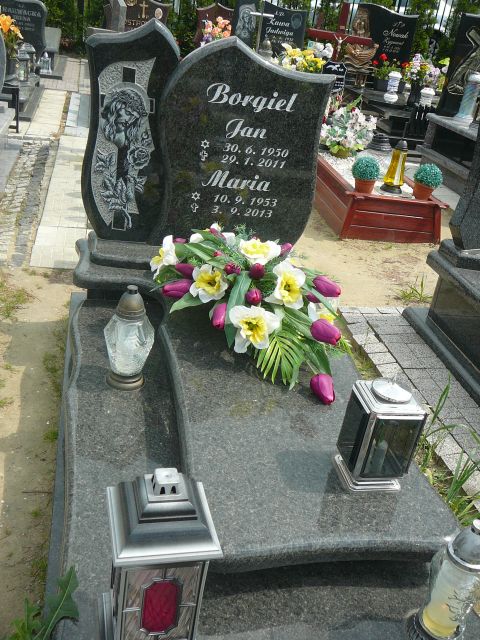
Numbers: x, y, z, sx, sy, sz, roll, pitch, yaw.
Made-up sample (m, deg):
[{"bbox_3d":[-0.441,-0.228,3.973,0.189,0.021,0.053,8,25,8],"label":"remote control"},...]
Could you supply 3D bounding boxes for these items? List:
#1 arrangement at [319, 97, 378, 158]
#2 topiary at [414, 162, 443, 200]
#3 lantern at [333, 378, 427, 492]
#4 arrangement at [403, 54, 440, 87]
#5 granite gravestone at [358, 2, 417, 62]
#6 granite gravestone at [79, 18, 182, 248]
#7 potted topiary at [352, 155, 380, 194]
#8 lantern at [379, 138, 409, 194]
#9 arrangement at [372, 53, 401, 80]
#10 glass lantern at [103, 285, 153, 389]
[{"bbox_3d":[0.875,-1.531,5.250,0.450,0.430,0.400,2,28,-13],"label":"arrangement"},{"bbox_3d":[1.260,-0.927,4.413,0.190,0.262,0.190,2,28,-13],"label":"topiary"},{"bbox_3d":[0.344,0.271,1.583,0.140,0.256,0.120,1,29,-16],"label":"lantern"},{"bbox_3d":[2.008,-2.760,7.159,0.420,0.360,0.340,2,28,-13],"label":"arrangement"},{"bbox_3d":[1.684,-3.311,7.713,0.820,0.770,0.120,2,28,-13],"label":"granite gravestone"},{"bbox_3d":[-0.410,-0.676,2.364,0.320,0.790,0.090,2,28,-13],"label":"granite gravestone"},{"bbox_3d":[0.866,-0.955,4.342,0.187,0.262,0.187,2,28,-13],"label":"potted topiary"},{"bbox_3d":[1.117,-1.093,4.577,0.155,0.360,0.155,2,28,-13],"label":"lantern"},{"bbox_3d":[1.724,-2.983,7.615,0.330,0.330,0.280,2,28,-13],"label":"arrangement"},{"bbox_3d":[-0.328,0.049,1.922,0.145,0.326,0.145,2,28,-13],"label":"glass lantern"}]

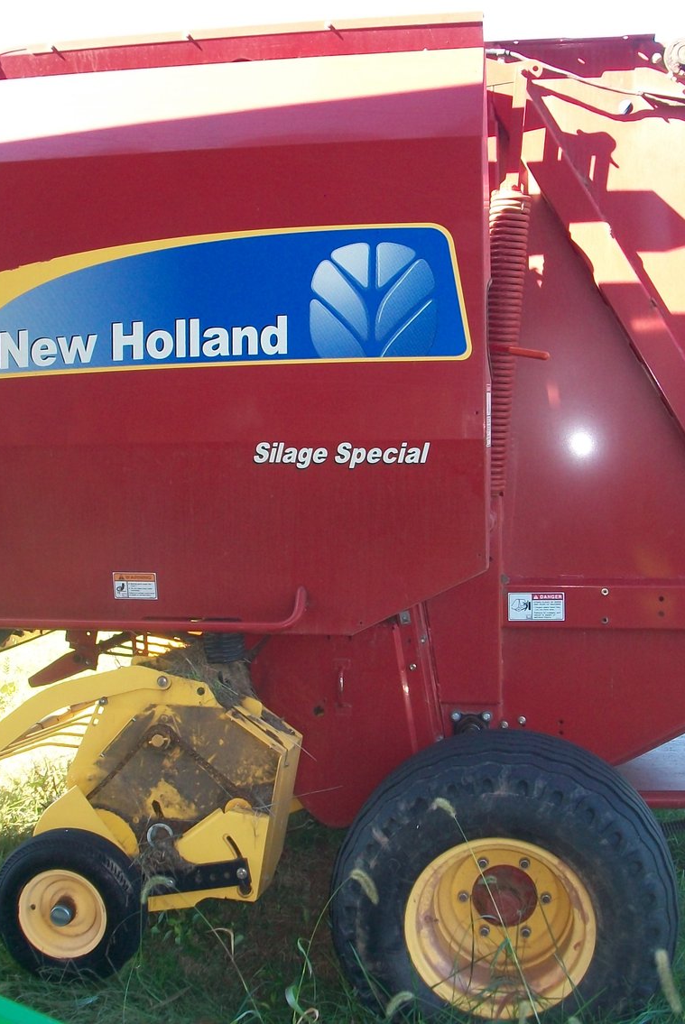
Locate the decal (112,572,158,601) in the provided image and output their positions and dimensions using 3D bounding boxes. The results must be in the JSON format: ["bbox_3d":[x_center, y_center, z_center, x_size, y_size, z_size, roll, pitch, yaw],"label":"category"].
[{"bbox_3d":[-0.515,0.185,3.336,0.113,0.071,0.002,0,14,10],"label":"decal"}]

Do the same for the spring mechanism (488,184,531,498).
[{"bbox_3d":[0.373,-0.396,3.214,0.097,0.733,0.097,5,9,9],"label":"spring mechanism"}]

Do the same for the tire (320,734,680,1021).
[{"bbox_3d":[0.390,0.940,3.228,0.819,0.819,0.345,0,8,10],"label":"tire"}]

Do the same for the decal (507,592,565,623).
[{"bbox_3d":[0.490,0.240,3.387,0.141,0.073,0.002,0,8,10],"label":"decal"}]

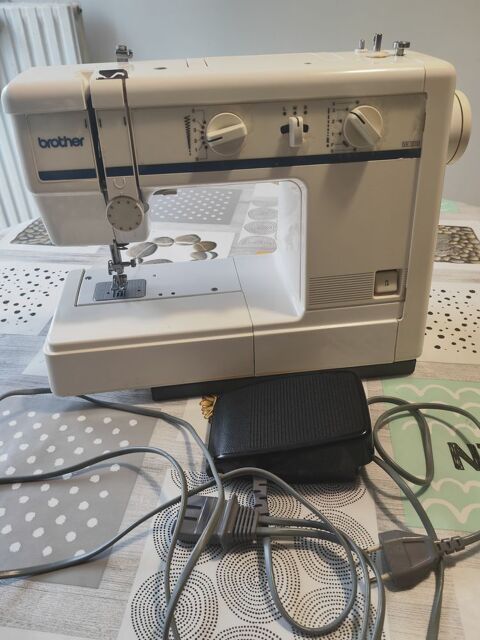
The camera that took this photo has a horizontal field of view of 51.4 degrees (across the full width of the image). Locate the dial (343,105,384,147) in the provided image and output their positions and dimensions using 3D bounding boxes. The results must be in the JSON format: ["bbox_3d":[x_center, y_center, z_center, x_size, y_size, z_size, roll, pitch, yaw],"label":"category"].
[{"bbox_3d":[0.098,-0.151,0.393,0.031,0.031,0.014,-5,26,-6],"label":"dial"}]

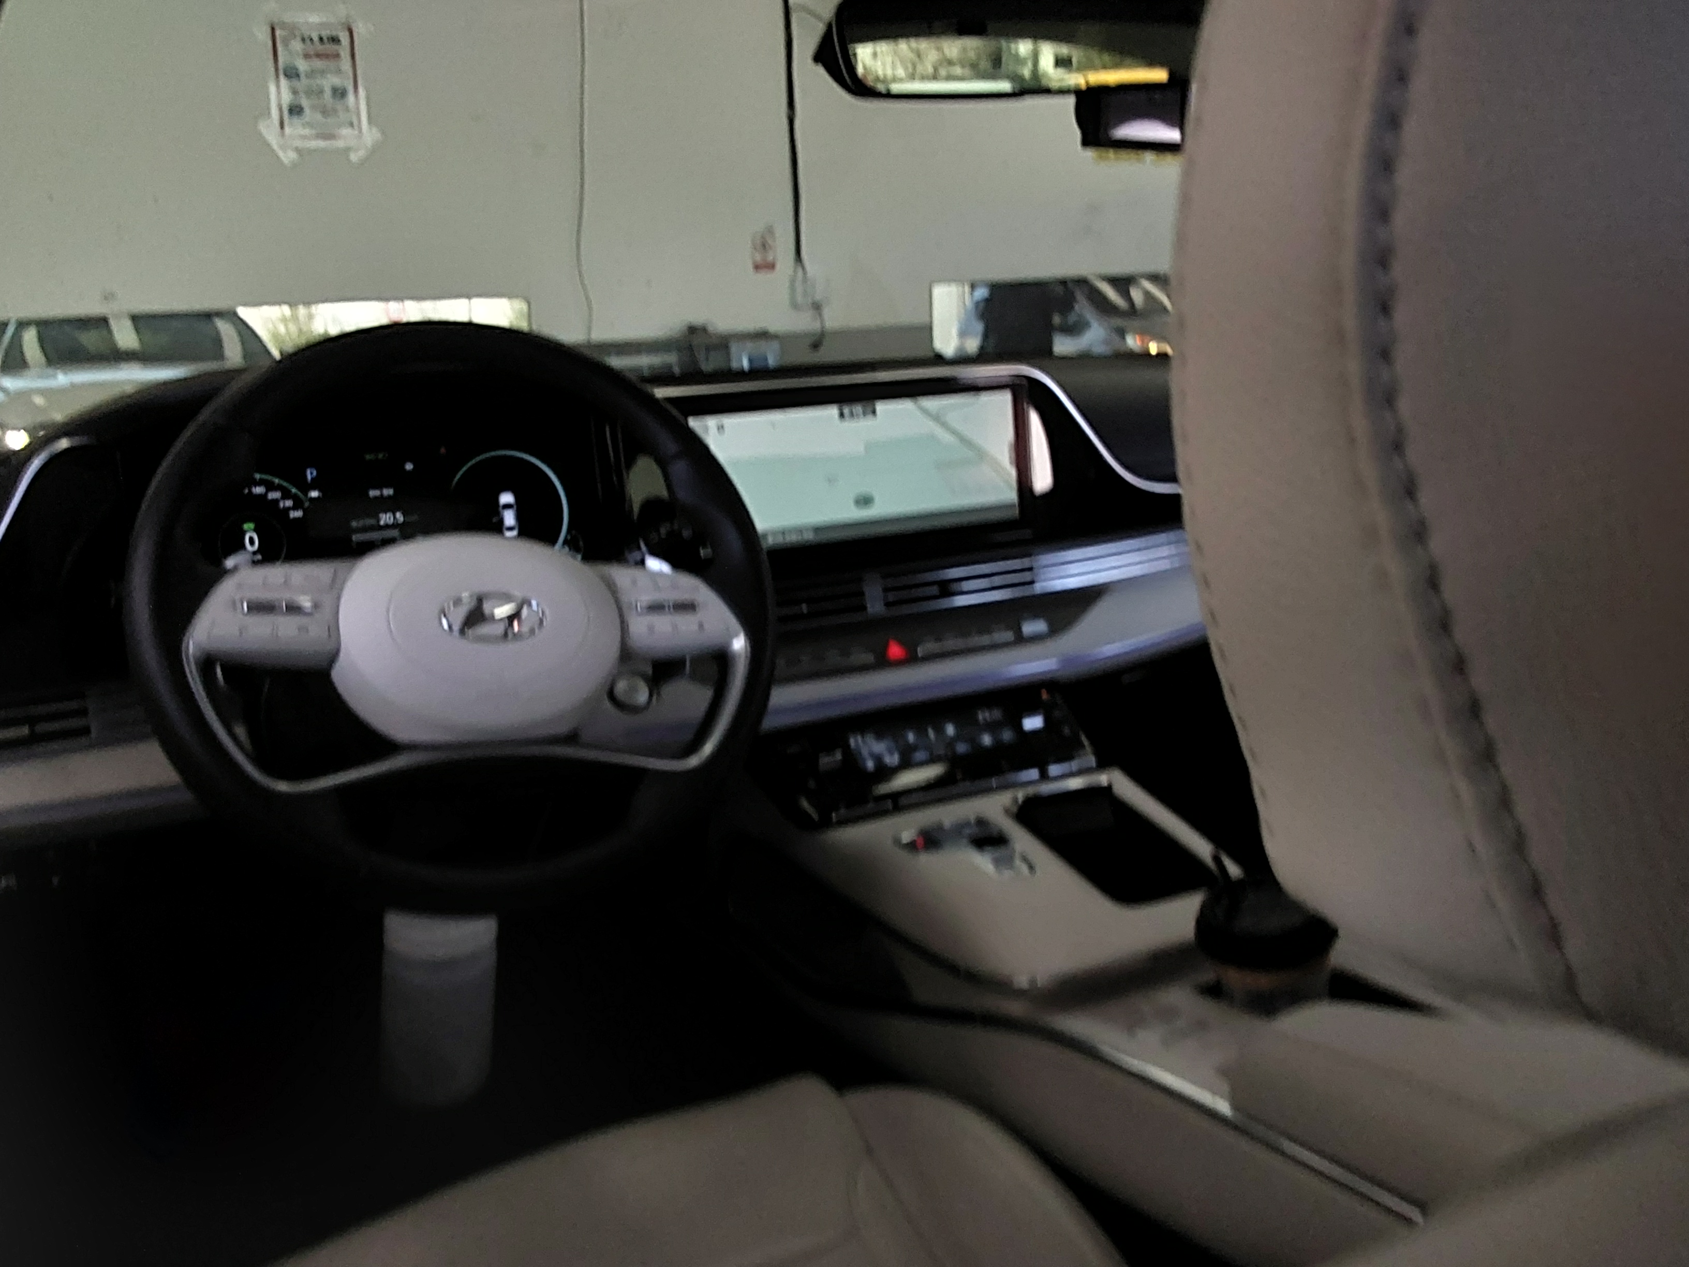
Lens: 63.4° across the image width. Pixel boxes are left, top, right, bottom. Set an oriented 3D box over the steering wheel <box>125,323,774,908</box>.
[{"bbox_3d":[-0.229,-0.011,0.837,0.375,0.375,0.095,-2,-20,-23],"label":"steering wheel"}]

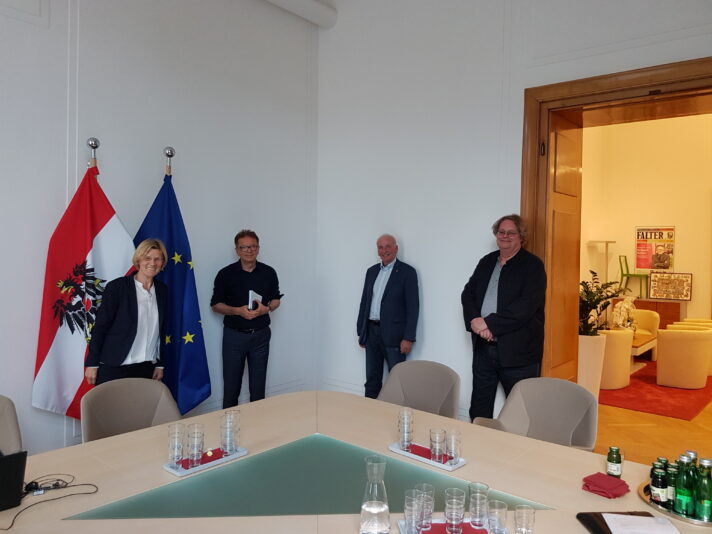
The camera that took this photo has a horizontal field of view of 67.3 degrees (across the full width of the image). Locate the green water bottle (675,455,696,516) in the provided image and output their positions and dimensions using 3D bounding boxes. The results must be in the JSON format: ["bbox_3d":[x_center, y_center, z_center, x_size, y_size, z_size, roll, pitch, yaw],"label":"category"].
[{"bbox_3d":[1.193,0.786,1.931,0.062,0.201,0.062,3,2,40],"label":"green water bottle"}]

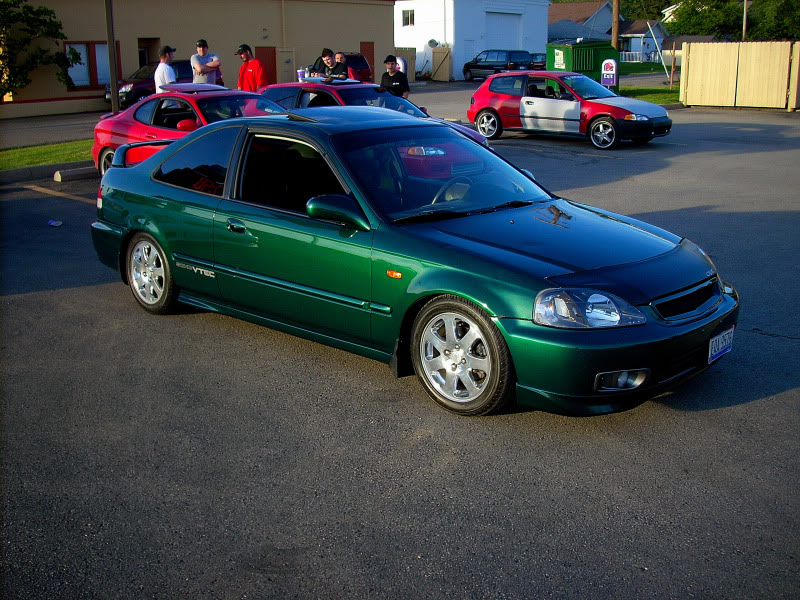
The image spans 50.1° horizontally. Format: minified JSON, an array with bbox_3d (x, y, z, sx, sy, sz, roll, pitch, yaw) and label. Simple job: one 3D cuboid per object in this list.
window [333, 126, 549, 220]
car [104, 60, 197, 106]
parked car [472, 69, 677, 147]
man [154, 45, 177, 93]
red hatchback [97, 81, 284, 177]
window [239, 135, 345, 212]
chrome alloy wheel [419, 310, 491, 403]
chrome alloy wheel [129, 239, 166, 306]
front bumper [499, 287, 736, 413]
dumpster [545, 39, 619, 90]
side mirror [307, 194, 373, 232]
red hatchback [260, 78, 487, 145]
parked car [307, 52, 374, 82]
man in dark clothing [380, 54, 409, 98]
[{"bbox_3d":[0.281,-0.743,4.876,1.400,0.150,0.800,-18,53,-46],"label":"window"},{"bbox_3d":[-7.875,-7.211,28.715,1.770,1.660,4.500,8,18,28],"label":"car"},{"bbox_3d":[3.237,-3.703,16.340,4.070,1.340,1.690,14,22,41],"label":"parked car"},{"bbox_3d":[-3.538,-2.979,13.180,0.340,1.810,0.480,0,16,3],"label":"man"},{"bbox_3d":[-2.221,-1.981,10.602,4.340,1.310,1.730,14,21,41],"label":"red hatchback"},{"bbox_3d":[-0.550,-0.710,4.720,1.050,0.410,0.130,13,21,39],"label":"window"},{"bbox_3d":[0.311,0.273,4.183,0.435,0.435,0.170,13,21,39],"label":"chrome alloy wheel"},{"bbox_3d":[-1.657,-0.196,5.801,0.440,0.440,0.180,13,21,40],"label":"chrome alloy wheel"},{"bbox_3d":[1.236,0.142,4.311,0.620,0.450,1.660,13,21,39],"label":"front bumper"},{"bbox_3d":[6.635,-8.327,30.918,1.850,1.950,2.000,-4,17,-13],"label":"dumpster"},{"bbox_3d":[-0.305,-0.450,4.303,0.220,0.150,0.200,13,21,39],"label":"side mirror"},{"bbox_3d":[-0.760,-2.446,12.543,4.390,1.340,1.700,13,21,40],"label":"red hatchback"},{"bbox_3d":[-1.988,-7.497,29.060,1.770,1.680,4.450,2,17,10],"label":"parked car"},{"bbox_3d":[-0.077,-2.915,13.311,0.520,1.720,0.360,1,16,7],"label":"man in dark clothing"}]

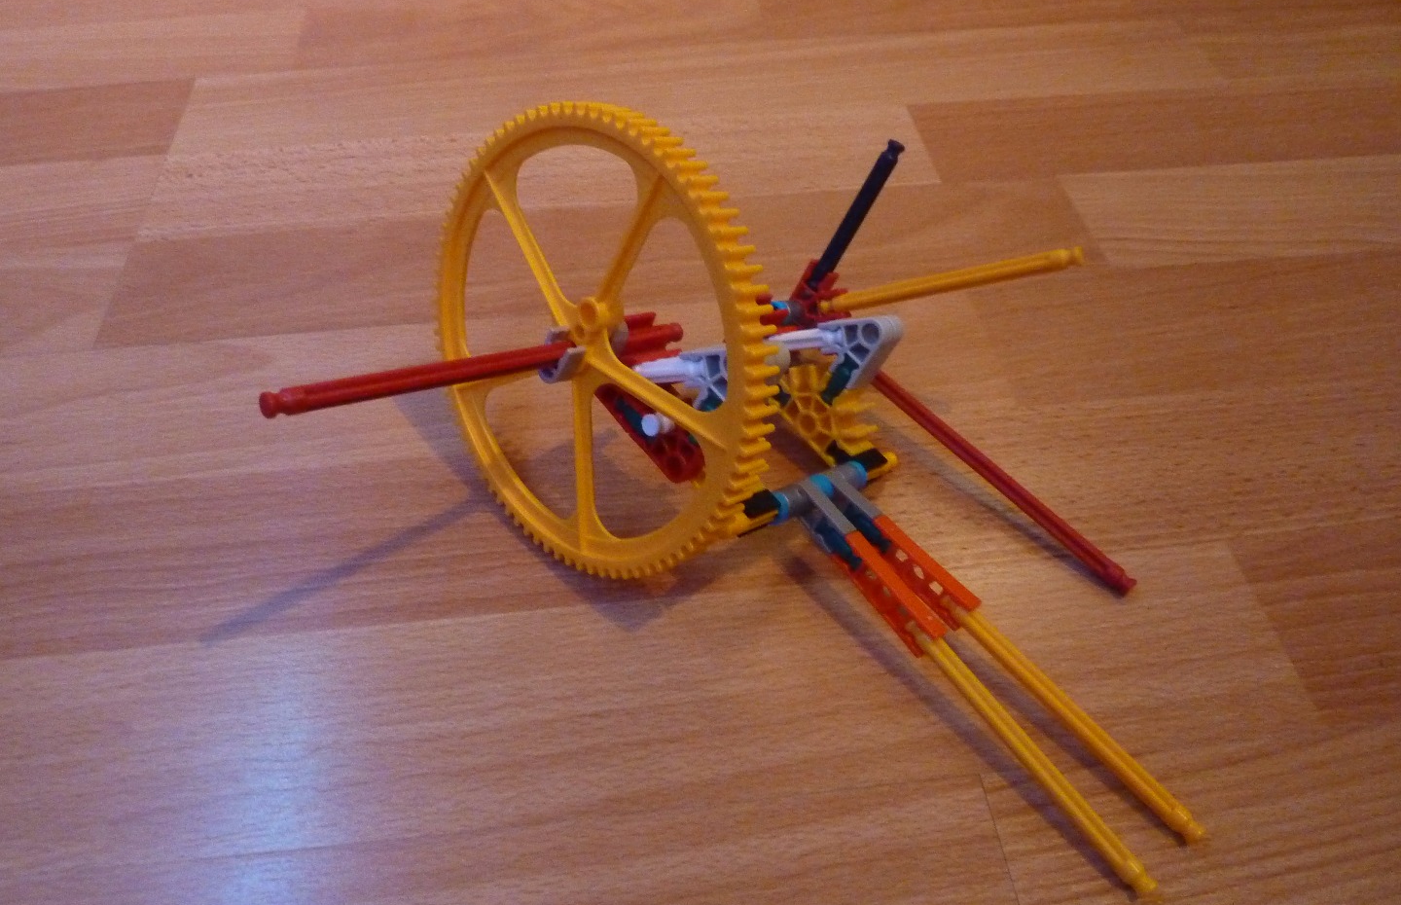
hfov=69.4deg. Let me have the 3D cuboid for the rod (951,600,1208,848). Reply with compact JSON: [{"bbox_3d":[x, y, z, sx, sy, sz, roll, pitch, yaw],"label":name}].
[{"bbox_3d":[0.098,0.070,0.274,0.006,0.006,0.086,-36,69,-26],"label":"rod"}]

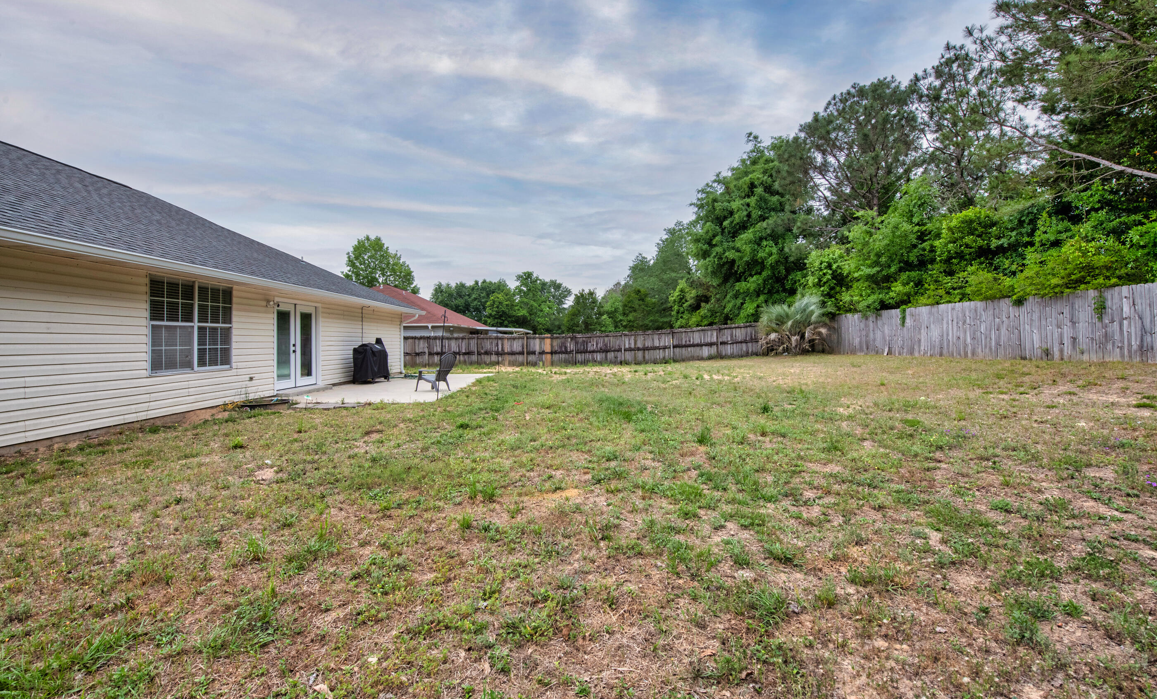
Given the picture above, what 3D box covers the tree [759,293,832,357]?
[{"bbox_3d":[10.009,-1.171,20.800,3.427,2.843,3.324,0,1,0],"label":"tree"}]

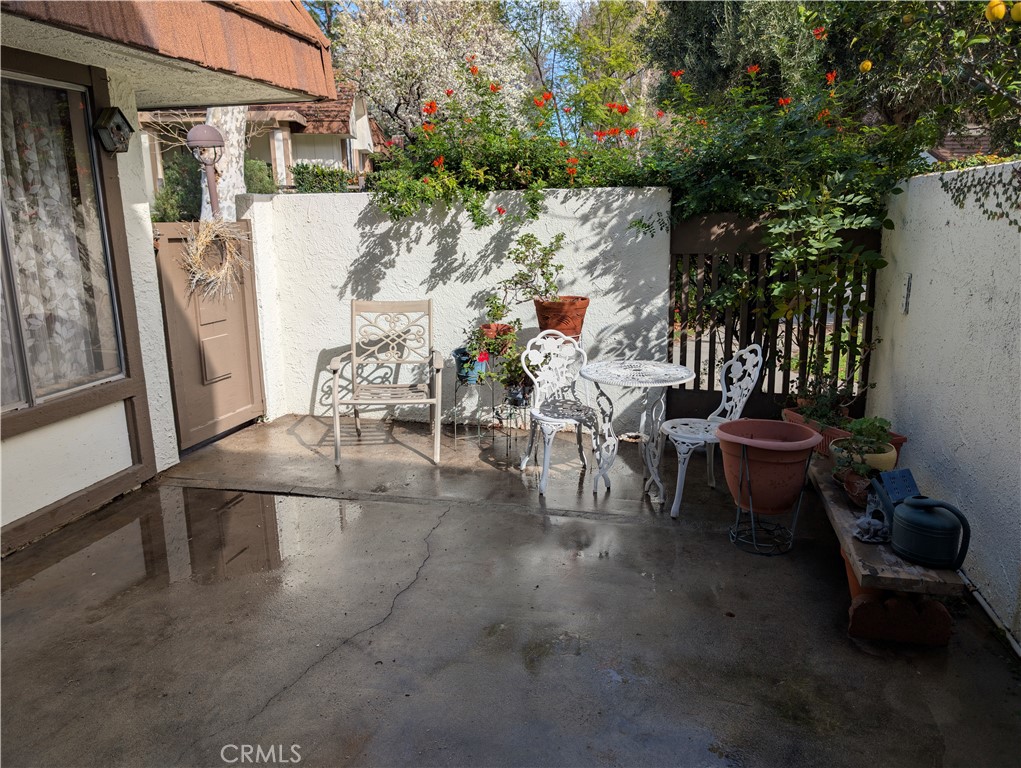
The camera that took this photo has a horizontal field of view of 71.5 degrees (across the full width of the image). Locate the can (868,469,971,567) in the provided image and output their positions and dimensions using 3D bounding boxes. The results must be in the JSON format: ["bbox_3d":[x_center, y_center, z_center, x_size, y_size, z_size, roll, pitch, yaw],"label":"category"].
[{"bbox_3d":[1.504,0.503,2.608,0.180,0.225,0.360,-11,17,-36],"label":"can"}]

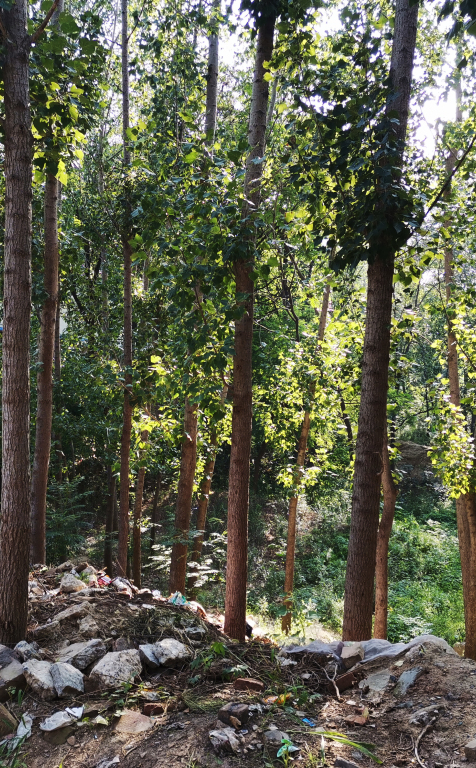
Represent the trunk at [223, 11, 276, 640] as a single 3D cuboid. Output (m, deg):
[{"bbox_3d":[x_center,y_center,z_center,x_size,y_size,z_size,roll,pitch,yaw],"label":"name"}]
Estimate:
[{"bbox_3d":[0.105,-0.464,6.100,0.198,5.003,0.174,3,0,0],"label":"trunk"}]

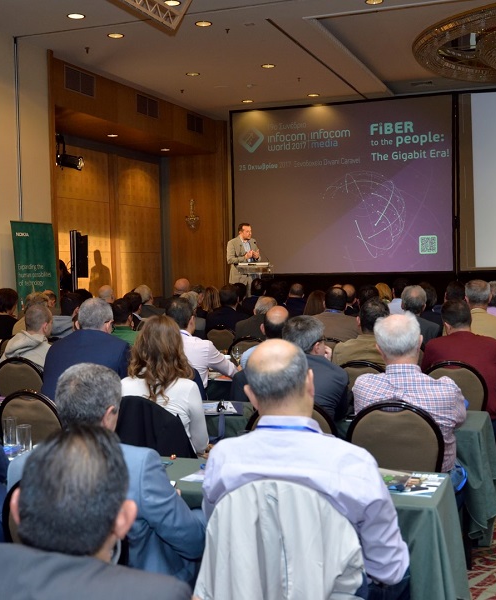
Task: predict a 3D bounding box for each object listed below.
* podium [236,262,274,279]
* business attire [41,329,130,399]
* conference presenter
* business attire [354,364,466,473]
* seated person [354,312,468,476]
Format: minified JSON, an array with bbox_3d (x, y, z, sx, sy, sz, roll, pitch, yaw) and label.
[{"bbox_3d":[0.105,0.028,13.100,0.560,1.170,0.450,-2,2,-15],"label":"podium"},{"bbox_3d":[-1.064,0.521,5.800,0.550,0.660,0.420,-1,2,8],"label":"business attire"},{"bbox_3d":[-0.054,-0.289,13.450,0.510,1.780,0.400,-2,3,-32],"label":"conference presenter"},{"bbox_3d":[0.760,0.560,4.120,0.540,0.580,0.450,0,2,12],"label":"business attire"},{"bbox_3d":[0.803,0.713,4.270,0.550,1.320,0.780,0,2,13],"label":"seated person"}]

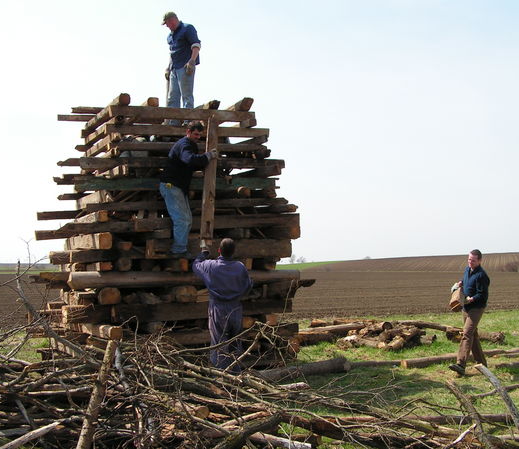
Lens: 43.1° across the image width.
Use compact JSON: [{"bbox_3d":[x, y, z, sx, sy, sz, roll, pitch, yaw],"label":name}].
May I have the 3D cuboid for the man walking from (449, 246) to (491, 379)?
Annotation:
[{"bbox_3d":[2.953,1.225,9.243,0.550,1.747,0.540,3,-5,-41],"label":"man walking"}]

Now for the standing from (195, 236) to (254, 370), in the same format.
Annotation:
[{"bbox_3d":[-0.470,1.058,8.351,0.740,1.762,0.500,1,-3,-9],"label":"standing"}]

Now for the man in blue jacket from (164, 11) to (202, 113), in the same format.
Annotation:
[{"bbox_3d":[-1.161,-2.349,9.909,0.550,1.762,0.400,-3,-4,40],"label":"man in blue jacket"}]

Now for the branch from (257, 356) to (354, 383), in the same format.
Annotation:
[{"bbox_3d":[0.547,1.957,8.864,1.517,0.200,0.210,2,-4,-32],"label":"branch"}]

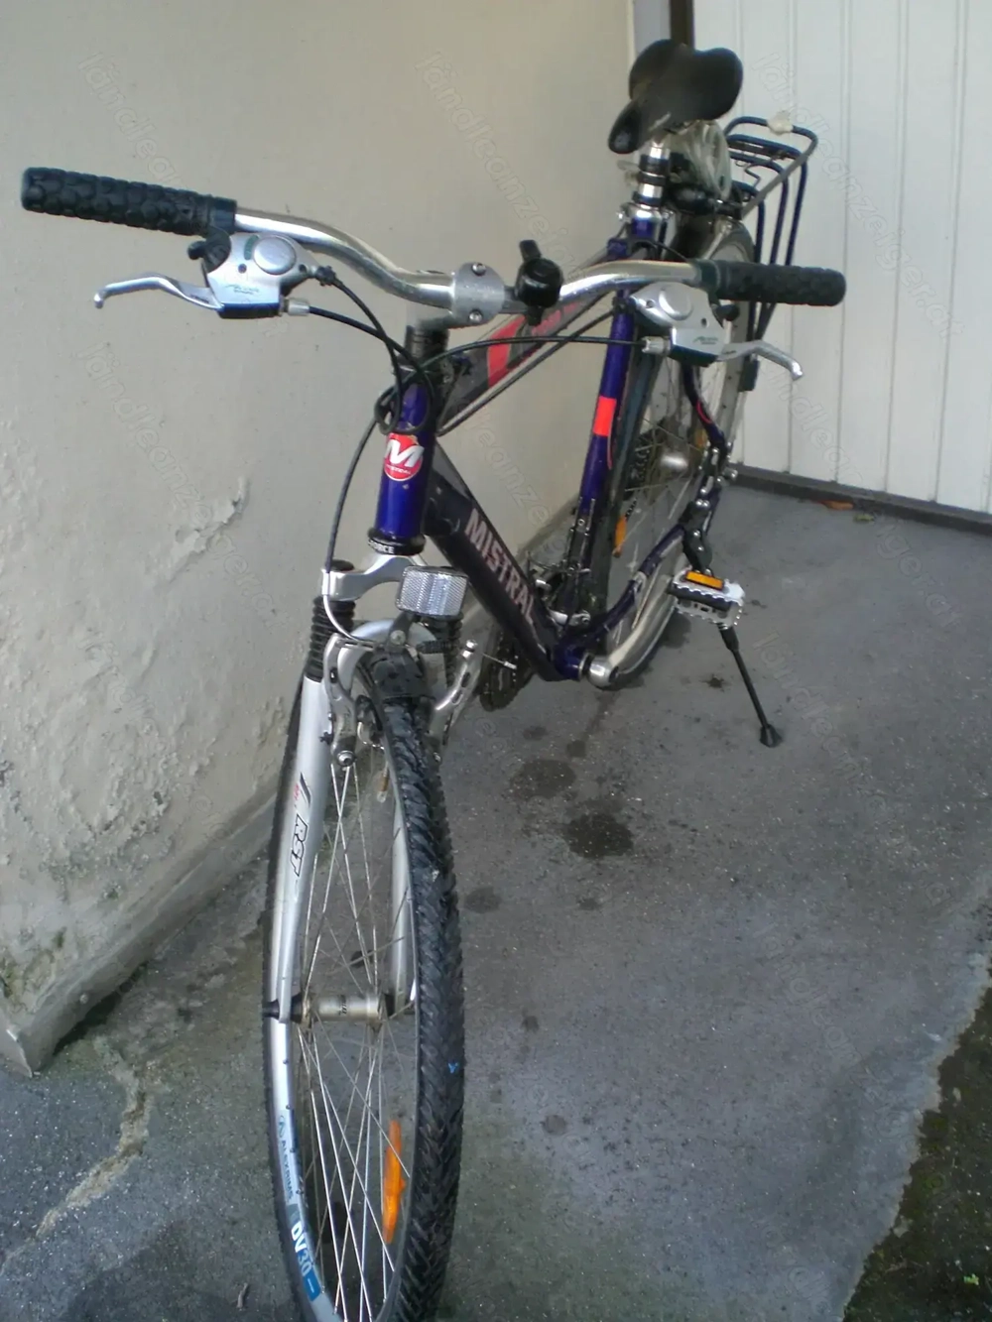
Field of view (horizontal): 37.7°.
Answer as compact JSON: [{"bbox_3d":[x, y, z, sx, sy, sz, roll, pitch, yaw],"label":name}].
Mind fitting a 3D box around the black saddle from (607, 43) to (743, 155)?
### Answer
[{"bbox_3d":[0.190,-0.638,1.672,0.148,0.085,0.266,17,43,16],"label":"black saddle"}]

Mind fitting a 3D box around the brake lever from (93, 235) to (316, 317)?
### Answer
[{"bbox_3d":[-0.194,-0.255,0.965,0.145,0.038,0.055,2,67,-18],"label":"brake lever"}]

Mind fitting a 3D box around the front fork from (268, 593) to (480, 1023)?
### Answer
[{"bbox_3d":[-0.116,0.135,1.289,0.152,0.450,0.115,2,24,-18],"label":"front fork"}]

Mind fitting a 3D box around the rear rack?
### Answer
[{"bbox_3d":[0.314,-0.523,2.047,0.138,0.370,0.430,18,42,17],"label":"rear rack"}]

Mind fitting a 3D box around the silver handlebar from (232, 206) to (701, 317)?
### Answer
[{"bbox_3d":[-0.011,-0.272,1.021,0.375,0.056,0.040,2,24,-18],"label":"silver handlebar"}]

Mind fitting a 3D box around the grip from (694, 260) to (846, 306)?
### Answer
[{"bbox_3d":[0.225,-0.311,1.192,0.141,0.033,0.033,-2,32,-24],"label":"grip"}]

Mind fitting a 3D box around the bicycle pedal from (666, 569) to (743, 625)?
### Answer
[{"bbox_3d":[0.291,-0.085,2.000,0.099,0.067,0.031,18,64,17],"label":"bicycle pedal"}]

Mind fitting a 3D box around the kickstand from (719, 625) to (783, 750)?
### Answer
[{"bbox_3d":[0.343,-0.047,2.073,0.050,0.376,0.050,-9,18,35],"label":"kickstand"}]

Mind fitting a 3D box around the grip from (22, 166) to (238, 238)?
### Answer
[{"bbox_3d":[-0.242,-0.303,0.960,0.138,0.031,0.031,5,24,-7],"label":"grip"}]

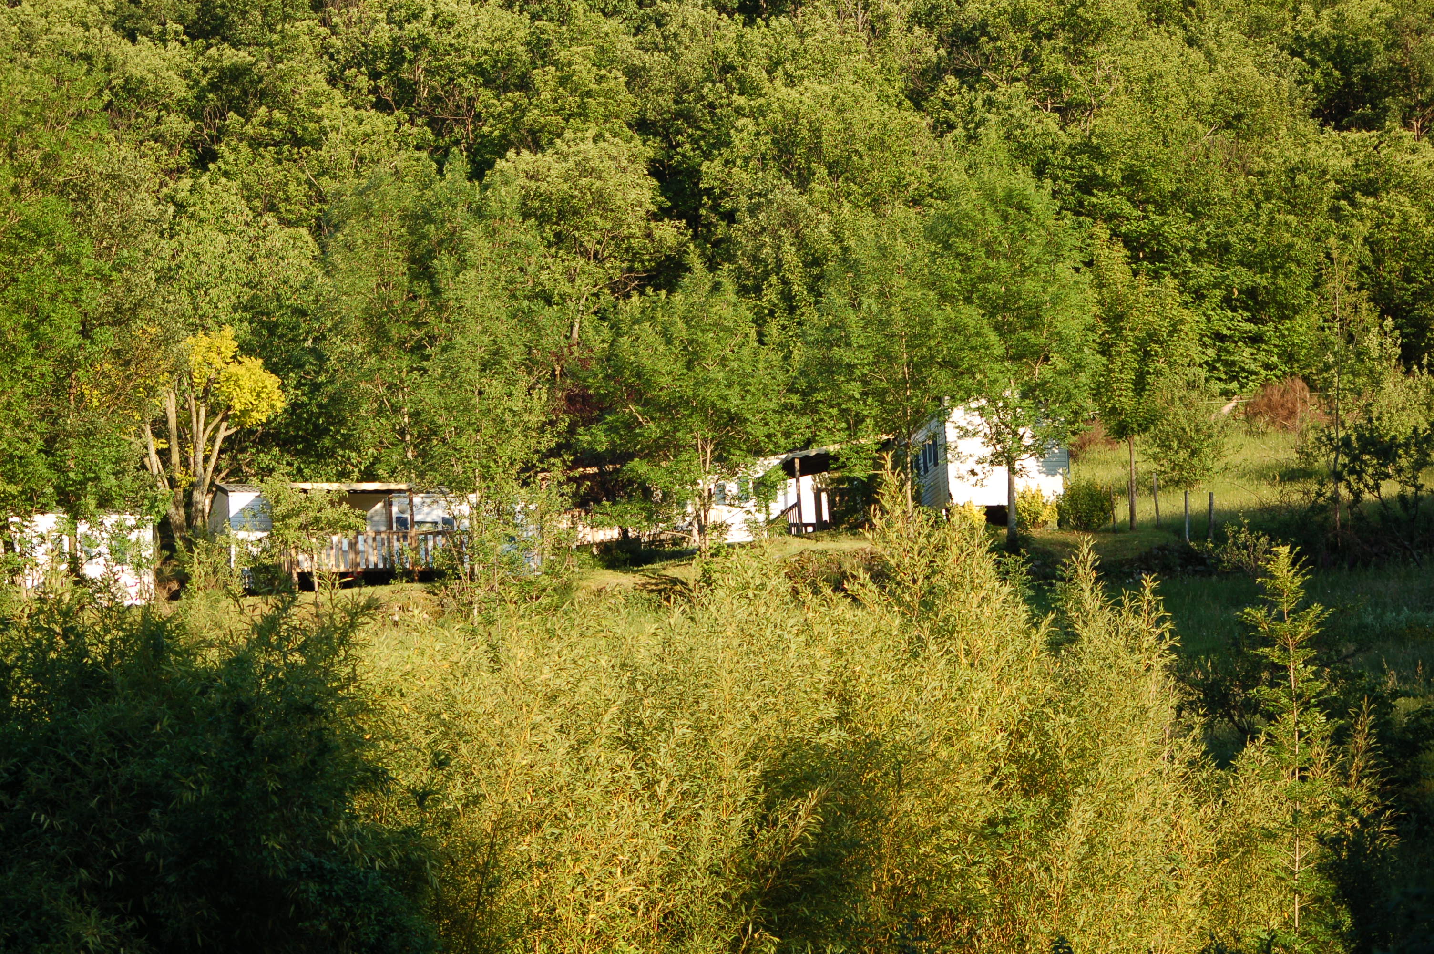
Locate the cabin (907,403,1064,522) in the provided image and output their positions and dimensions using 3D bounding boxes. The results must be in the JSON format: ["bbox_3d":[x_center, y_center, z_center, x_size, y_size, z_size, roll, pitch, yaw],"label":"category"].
[{"bbox_3d":[6.919,-0.357,111.000,3.200,3.000,6.500,-1,-7,-9],"label":"cabin"}]

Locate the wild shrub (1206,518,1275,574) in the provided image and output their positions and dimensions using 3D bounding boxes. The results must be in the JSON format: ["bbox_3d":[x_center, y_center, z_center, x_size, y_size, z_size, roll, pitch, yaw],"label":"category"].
[{"bbox_3d":[12.659,1.679,101.000,1.600,1.350,1.500,-3,-7,0],"label":"wild shrub"}]

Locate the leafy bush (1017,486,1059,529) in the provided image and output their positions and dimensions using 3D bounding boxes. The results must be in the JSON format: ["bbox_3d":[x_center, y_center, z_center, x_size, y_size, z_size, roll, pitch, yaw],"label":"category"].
[{"bbox_3d":[8.180,0.771,106.500,1.050,1.050,1.000,-3,-7,0],"label":"leafy bush"}]

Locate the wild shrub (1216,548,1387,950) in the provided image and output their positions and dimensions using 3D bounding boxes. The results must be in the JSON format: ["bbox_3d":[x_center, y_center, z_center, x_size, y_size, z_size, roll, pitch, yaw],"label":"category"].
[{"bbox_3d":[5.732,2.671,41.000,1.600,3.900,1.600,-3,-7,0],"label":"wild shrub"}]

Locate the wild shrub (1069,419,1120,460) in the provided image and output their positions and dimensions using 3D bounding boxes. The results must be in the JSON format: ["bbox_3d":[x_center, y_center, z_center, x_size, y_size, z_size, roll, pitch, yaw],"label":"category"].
[{"bbox_3d":[10.884,-1.103,121.000,1.550,1.200,1.500,-3,-7,0],"label":"wild shrub"}]

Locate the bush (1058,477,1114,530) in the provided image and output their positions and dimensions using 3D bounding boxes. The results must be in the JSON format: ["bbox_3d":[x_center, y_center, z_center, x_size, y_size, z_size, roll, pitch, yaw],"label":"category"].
[{"bbox_3d":[9.452,0.688,107.000,1.350,1.300,1.350,-3,-7,0],"label":"bush"}]

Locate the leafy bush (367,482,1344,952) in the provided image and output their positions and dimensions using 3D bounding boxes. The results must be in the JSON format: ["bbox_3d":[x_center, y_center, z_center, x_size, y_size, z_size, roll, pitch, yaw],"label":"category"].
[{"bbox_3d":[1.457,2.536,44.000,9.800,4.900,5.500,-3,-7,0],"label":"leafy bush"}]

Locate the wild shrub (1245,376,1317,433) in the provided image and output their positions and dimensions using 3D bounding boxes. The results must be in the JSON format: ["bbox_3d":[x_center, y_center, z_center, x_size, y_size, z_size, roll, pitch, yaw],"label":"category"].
[{"bbox_3d":[17.008,-2.196,126.000,2.100,1.600,1.900,-3,-7,0],"label":"wild shrub"}]

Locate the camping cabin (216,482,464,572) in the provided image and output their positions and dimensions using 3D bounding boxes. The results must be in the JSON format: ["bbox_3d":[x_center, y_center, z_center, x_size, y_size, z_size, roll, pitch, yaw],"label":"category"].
[{"bbox_3d":[-9.613,1.422,110.500,7.400,2.800,3.800,-1,-7,-14],"label":"camping cabin"}]

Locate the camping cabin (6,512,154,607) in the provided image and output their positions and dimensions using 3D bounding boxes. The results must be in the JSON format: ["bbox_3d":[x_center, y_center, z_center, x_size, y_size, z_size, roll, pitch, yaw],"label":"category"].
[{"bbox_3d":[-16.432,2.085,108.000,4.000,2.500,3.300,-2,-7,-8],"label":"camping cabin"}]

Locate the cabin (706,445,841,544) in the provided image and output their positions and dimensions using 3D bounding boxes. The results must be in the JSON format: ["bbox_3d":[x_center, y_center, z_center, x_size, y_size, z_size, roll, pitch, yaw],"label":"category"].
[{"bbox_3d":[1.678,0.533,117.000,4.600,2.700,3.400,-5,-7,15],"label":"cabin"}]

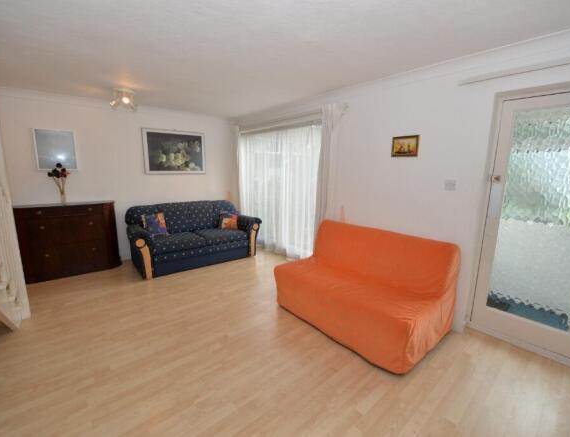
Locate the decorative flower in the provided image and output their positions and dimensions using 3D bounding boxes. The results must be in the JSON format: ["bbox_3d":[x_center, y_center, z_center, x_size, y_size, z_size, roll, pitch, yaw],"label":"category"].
[{"bbox_3d":[-2.961,-0.507,3.312,0.200,0.410,0.180,-8,13,-42],"label":"decorative flower"}]

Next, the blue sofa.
[{"bbox_3d":[-1.474,0.238,4.243,1.910,0.900,0.990,-7,12,-40],"label":"blue sofa"}]

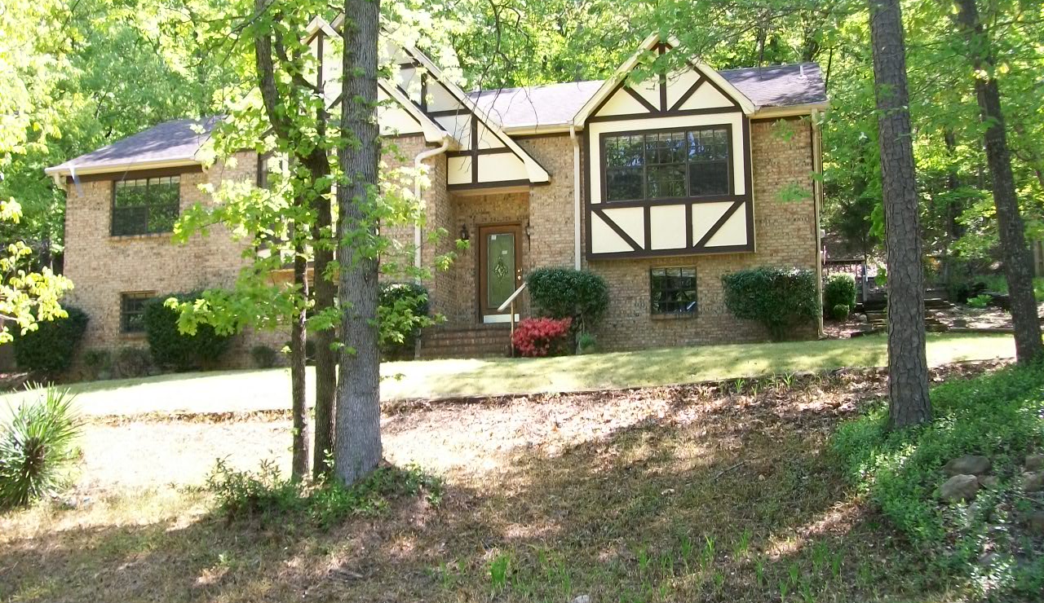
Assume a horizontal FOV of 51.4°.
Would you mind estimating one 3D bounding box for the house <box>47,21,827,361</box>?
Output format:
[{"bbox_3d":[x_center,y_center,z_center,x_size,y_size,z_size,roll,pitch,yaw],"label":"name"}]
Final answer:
[{"bbox_3d":[-1.594,-2.253,26.806,17.530,8.150,9.800,-2,-7,14],"label":"house"}]

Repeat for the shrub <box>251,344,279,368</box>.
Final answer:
[{"bbox_3d":[-5.275,1.132,22.326,0.570,0.503,0.542,-2,-7,14],"label":"shrub"}]

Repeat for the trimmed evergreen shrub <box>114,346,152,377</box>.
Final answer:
[{"bbox_3d":[-8.532,1.334,23.835,0.824,0.716,0.741,-2,-7,14],"label":"trimmed evergreen shrub"}]

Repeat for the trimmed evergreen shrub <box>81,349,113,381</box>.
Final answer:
[{"bbox_3d":[-9.425,1.419,24.060,0.723,0.723,0.687,-2,-7,14],"label":"trimmed evergreen shrub"}]

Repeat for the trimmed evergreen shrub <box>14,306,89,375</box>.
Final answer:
[{"bbox_3d":[-10.669,0.913,24.550,1.734,1.586,1.647,-2,-7,14],"label":"trimmed evergreen shrub"}]

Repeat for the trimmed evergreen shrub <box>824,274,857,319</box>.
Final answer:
[{"bbox_3d":[6.890,-0.097,23.489,0.706,0.988,0.706,-2,-7,14],"label":"trimmed evergreen shrub"}]

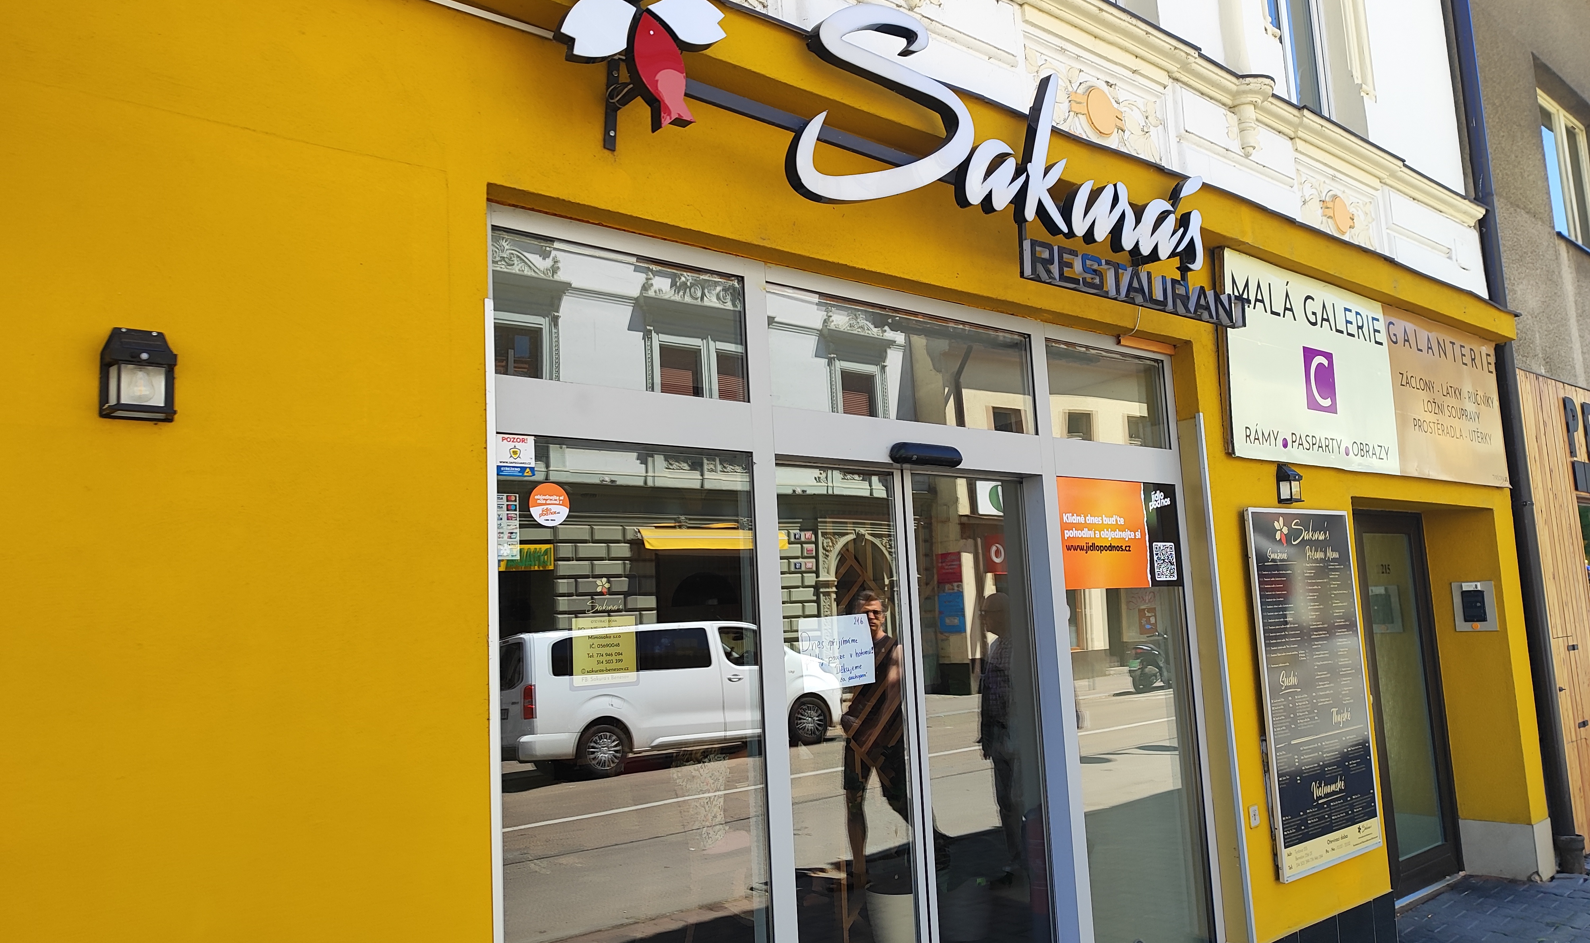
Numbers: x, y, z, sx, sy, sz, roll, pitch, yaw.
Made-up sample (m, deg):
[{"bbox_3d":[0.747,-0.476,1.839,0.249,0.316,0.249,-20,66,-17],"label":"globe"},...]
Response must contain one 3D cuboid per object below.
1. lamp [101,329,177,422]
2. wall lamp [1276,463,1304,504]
[{"bbox_3d":[-1.177,-0.180,1.988,0.118,0.166,0.065,3,-10,-39],"label":"lamp"},{"bbox_3d":[2.111,0.051,4.688,0.119,0.169,0.065,3,-10,-39],"label":"wall lamp"}]

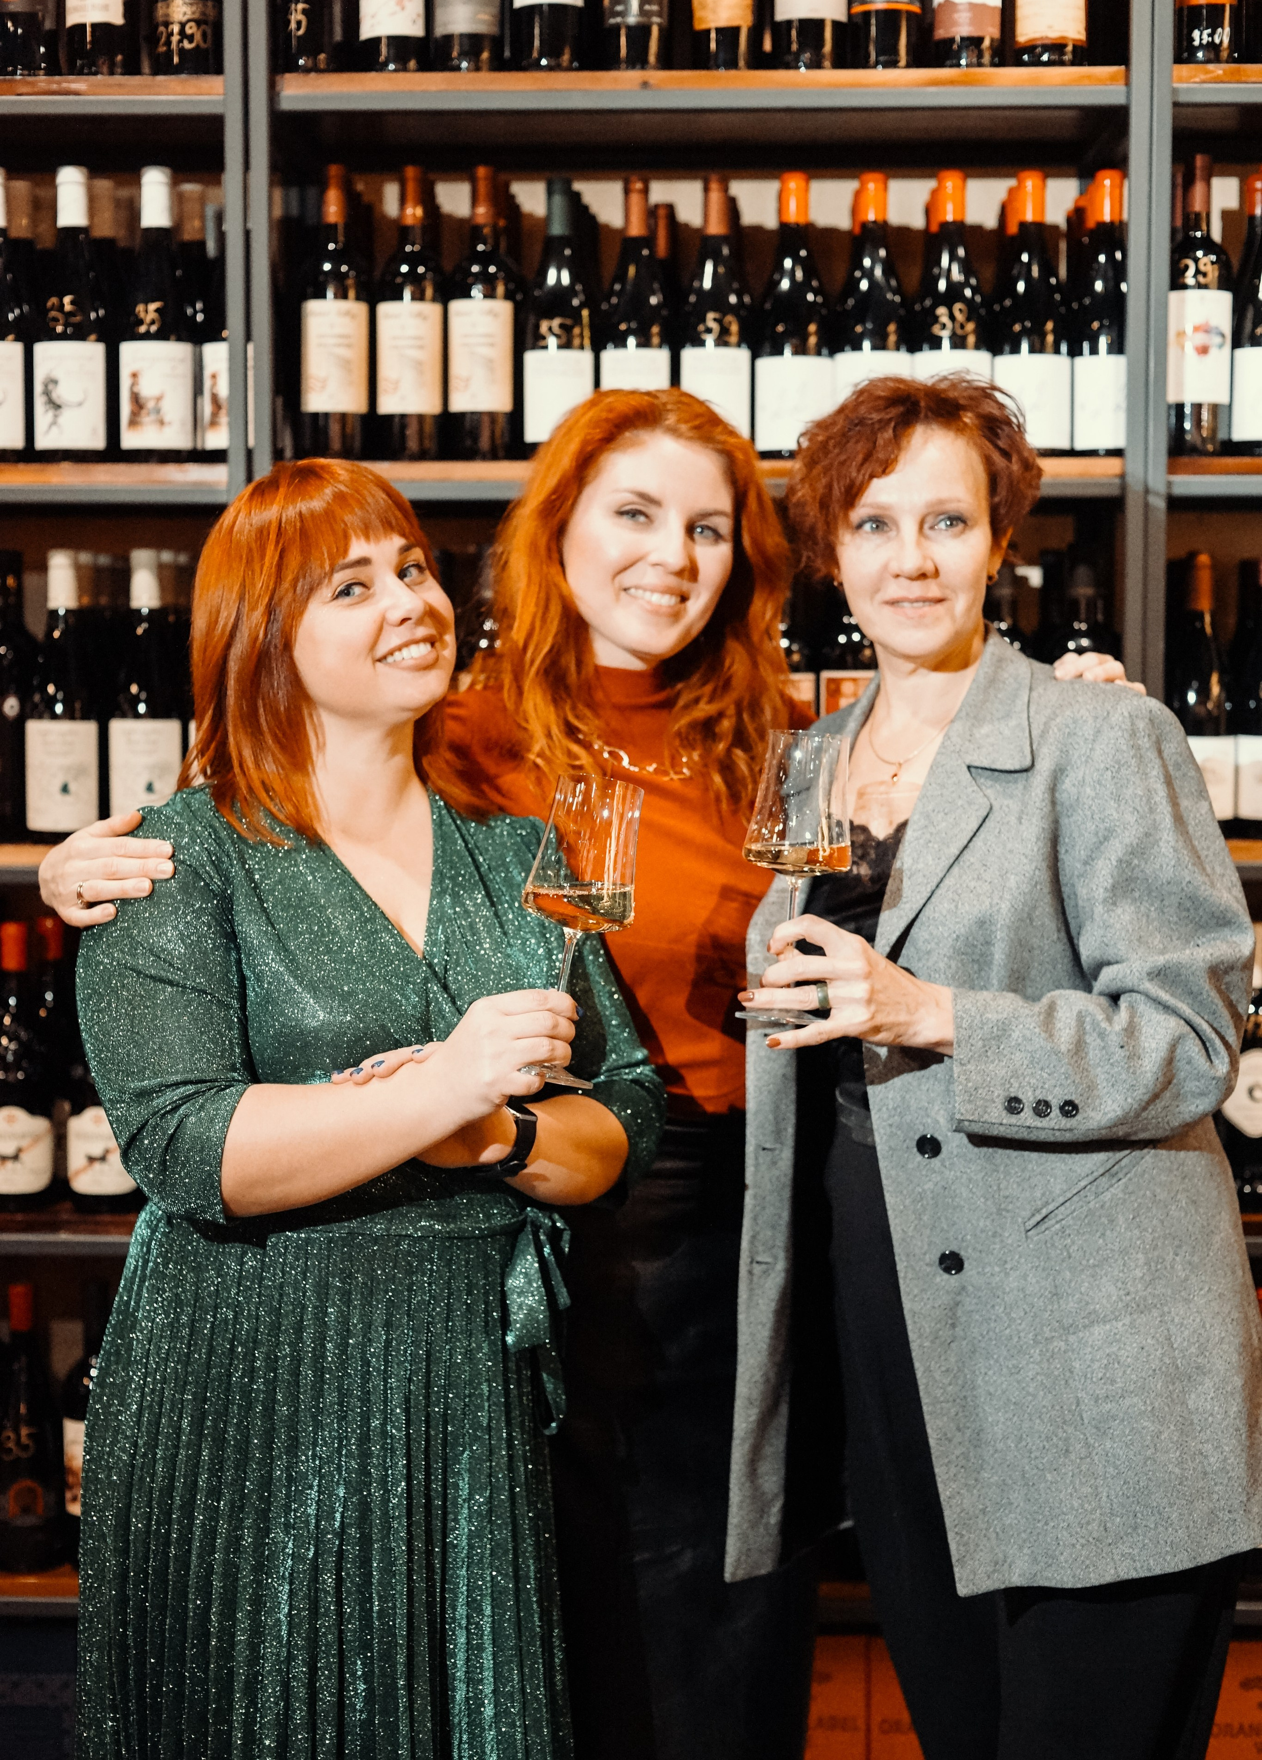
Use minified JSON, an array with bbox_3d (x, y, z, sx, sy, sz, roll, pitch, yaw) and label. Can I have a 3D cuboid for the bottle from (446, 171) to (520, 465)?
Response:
[{"bbox_3d":[-0.157,-0.586,2.738,0.073,0.304,0.073,0,4,1],"label":"bottle"}]

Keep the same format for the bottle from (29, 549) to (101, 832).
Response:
[{"bbox_3d":[-0.600,-0.193,2.776,0.082,0.306,0.082,0,4,1],"label":"bottle"}]

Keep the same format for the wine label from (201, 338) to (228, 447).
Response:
[{"bbox_3d":[-0.410,-0.504,2.720,0.075,0.112,0.022,0,4,1],"label":"wine label"}]

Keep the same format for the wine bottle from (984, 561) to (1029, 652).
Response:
[{"bbox_3d":[0.383,-0.193,2.719,0.077,0.298,0.077,0,4,2],"label":"wine bottle"}]

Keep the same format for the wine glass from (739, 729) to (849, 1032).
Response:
[{"bbox_3d":[0.128,-0.002,2.020,0.083,0.221,0.083,5,4,1],"label":"wine glass"}]

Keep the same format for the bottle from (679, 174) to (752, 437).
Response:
[{"bbox_3d":[0.089,-0.580,2.733,0.079,0.295,0.079,0,4,1],"label":"bottle"}]

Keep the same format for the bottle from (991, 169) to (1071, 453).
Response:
[{"bbox_3d":[0.417,-0.582,2.727,0.083,0.297,0.083,0,4,1],"label":"bottle"}]

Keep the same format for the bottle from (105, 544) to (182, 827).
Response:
[{"bbox_3d":[-0.507,-0.192,2.745,0.080,0.303,0.080,0,4,2],"label":"bottle"}]

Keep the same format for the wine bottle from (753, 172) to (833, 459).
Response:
[{"bbox_3d":[0.171,-0.581,2.731,0.083,0.296,0.083,0,4,1],"label":"wine bottle"}]

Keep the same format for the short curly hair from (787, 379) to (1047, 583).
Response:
[{"bbox_3d":[0.235,-0.333,2.190,0.215,0.180,0.215,1,4,9],"label":"short curly hair"}]

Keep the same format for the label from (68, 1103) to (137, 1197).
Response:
[{"bbox_3d":[-0.564,0.292,2.783,0.076,0.095,0.022,0,4,1],"label":"label"}]

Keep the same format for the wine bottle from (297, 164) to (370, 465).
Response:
[{"bbox_3d":[-0.303,-0.580,2.709,0.075,0.304,0.075,0,4,2],"label":"wine bottle"}]

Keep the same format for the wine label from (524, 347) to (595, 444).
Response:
[{"bbox_3d":[-0.073,-0.494,2.685,0.075,0.095,0.030,0,4,2],"label":"wine label"}]

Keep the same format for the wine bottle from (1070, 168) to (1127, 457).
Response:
[{"bbox_3d":[0.488,-0.575,2.686,0.082,0.291,0.082,0,4,2],"label":"wine bottle"}]

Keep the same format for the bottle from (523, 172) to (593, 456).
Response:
[{"bbox_3d":[-0.074,-0.572,2.703,0.078,0.289,0.078,0,4,2],"label":"bottle"}]

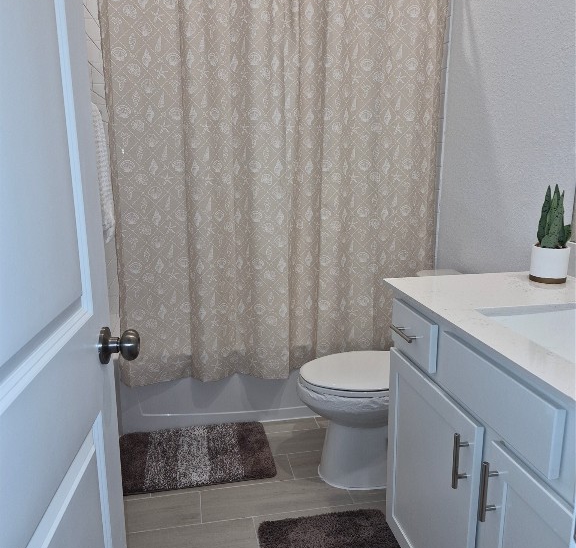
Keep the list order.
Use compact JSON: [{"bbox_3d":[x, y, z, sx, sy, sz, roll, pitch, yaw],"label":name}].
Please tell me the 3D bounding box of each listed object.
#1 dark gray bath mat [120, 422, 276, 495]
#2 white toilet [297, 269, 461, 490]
[{"bbox_3d":[-0.394,0.761,2.144,0.635,0.025,0.425,-3,13,-10],"label":"dark gray bath mat"},{"bbox_3d":[0.404,0.409,2.016,0.735,0.756,0.440,-3,13,-10],"label":"white toilet"}]

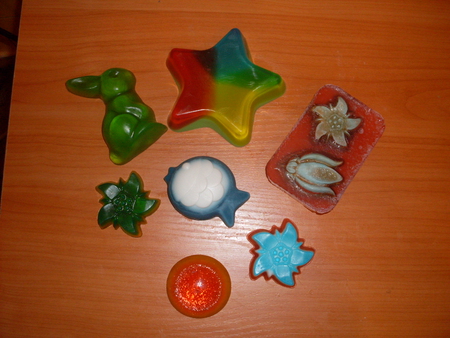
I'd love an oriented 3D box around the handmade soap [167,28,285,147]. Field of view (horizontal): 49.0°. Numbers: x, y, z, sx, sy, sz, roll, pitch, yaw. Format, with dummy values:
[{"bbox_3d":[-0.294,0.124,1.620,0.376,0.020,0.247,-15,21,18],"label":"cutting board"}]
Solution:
[{"bbox_3d":[-0.001,-0.069,0.406,0.102,0.028,0.095,11,82,1],"label":"handmade soap"}]

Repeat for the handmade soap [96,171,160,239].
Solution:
[{"bbox_3d":[-0.081,0.027,0.398,0.053,0.014,0.052,20,82,3],"label":"handmade soap"}]

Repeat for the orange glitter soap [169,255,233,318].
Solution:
[{"bbox_3d":[-0.021,0.092,0.385,0.051,0.022,0.049,0,82,0],"label":"orange glitter soap"}]

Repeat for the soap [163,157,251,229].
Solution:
[{"bbox_3d":[-0.015,0.016,0.397,0.070,0.020,0.051,24,82,3],"label":"soap"}]

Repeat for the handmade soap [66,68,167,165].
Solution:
[{"bbox_3d":[-0.091,-0.052,0.406,0.058,0.021,0.085,-38,84,-5],"label":"handmade soap"}]

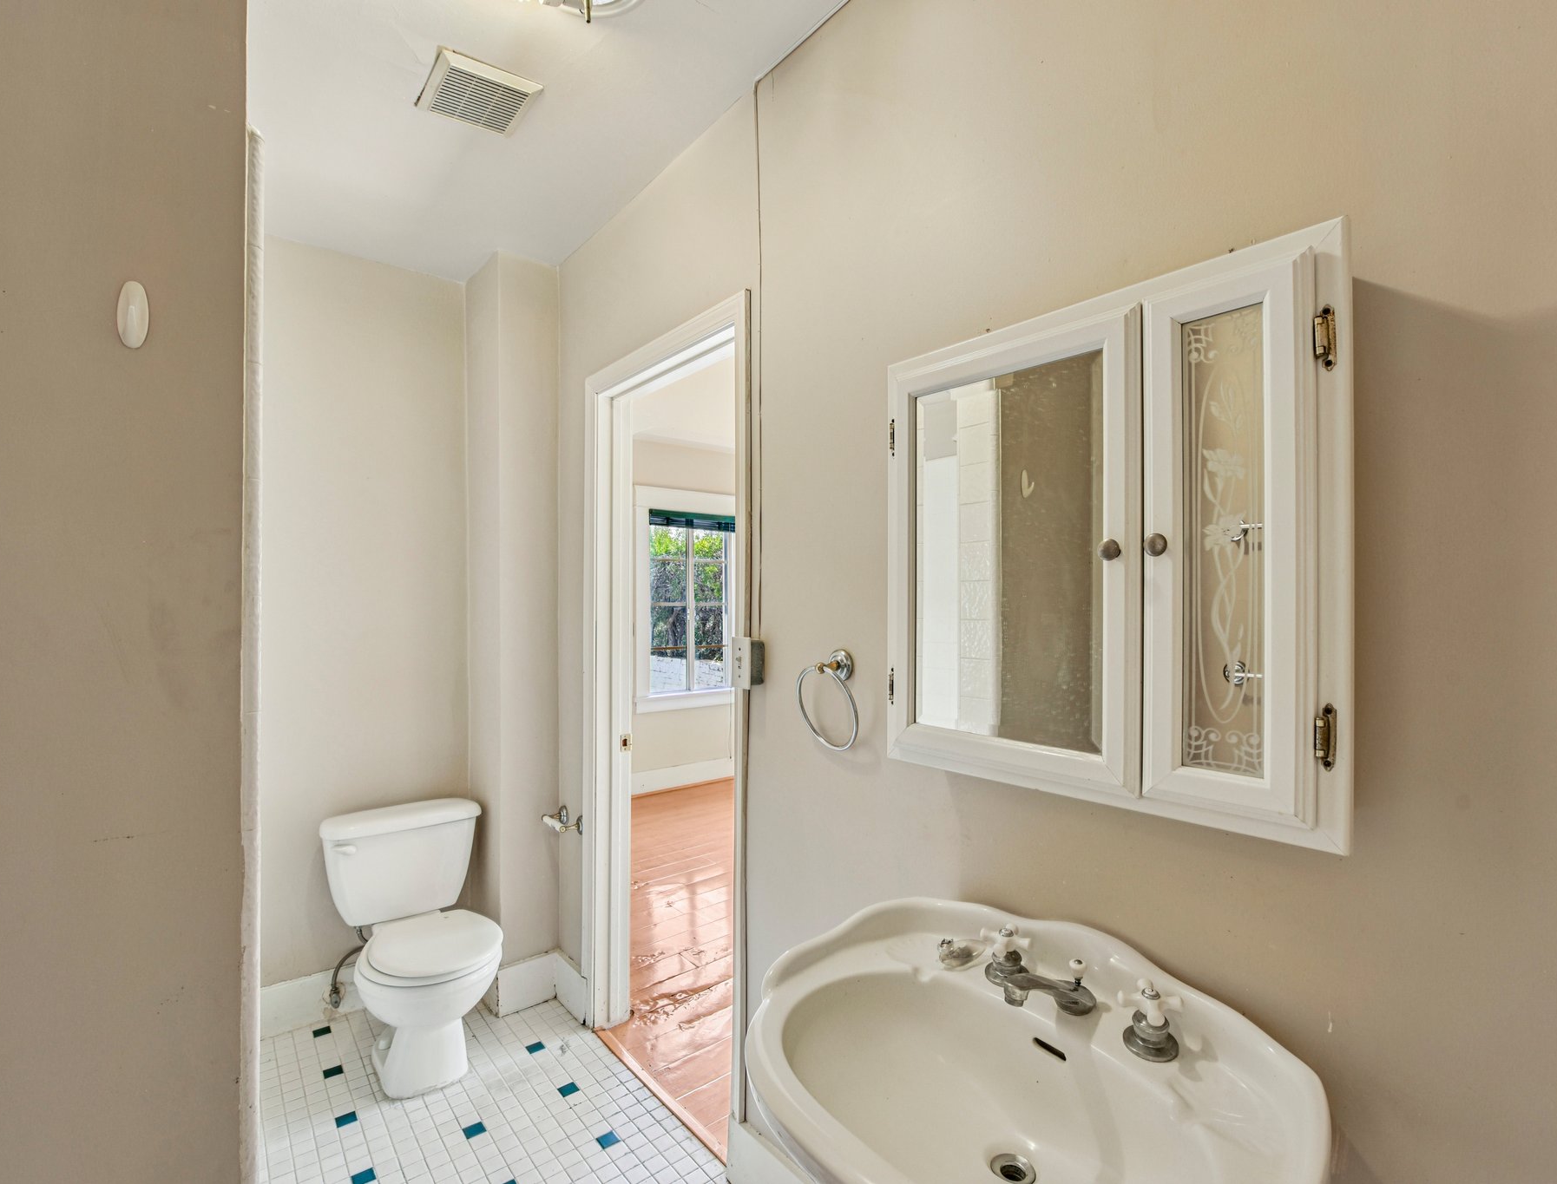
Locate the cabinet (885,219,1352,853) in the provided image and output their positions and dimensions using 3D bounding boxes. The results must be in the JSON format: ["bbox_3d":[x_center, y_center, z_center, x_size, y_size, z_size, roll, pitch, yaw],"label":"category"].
[{"bbox_3d":[0.406,-0.052,0.939,0.130,0.640,0.588,0,0,-41],"label":"cabinet"}]

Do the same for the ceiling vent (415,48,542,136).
[{"bbox_3d":[-0.696,-1.131,1.597,0.212,0.030,0.227,0,0,-36],"label":"ceiling vent"}]

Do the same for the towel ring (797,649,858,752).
[{"bbox_3d":[0.098,0.213,1.341,0.075,0.198,0.165,0,0,-41],"label":"towel ring"}]

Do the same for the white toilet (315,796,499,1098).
[{"bbox_3d":[-1.112,1.098,2.161,0.490,0.705,0.720,0,0,-38],"label":"white toilet"}]

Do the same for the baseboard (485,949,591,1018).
[{"bbox_3d":[-0.801,1.358,2.332,0.230,0.180,0.300,0,0,-38],"label":"baseboard"}]

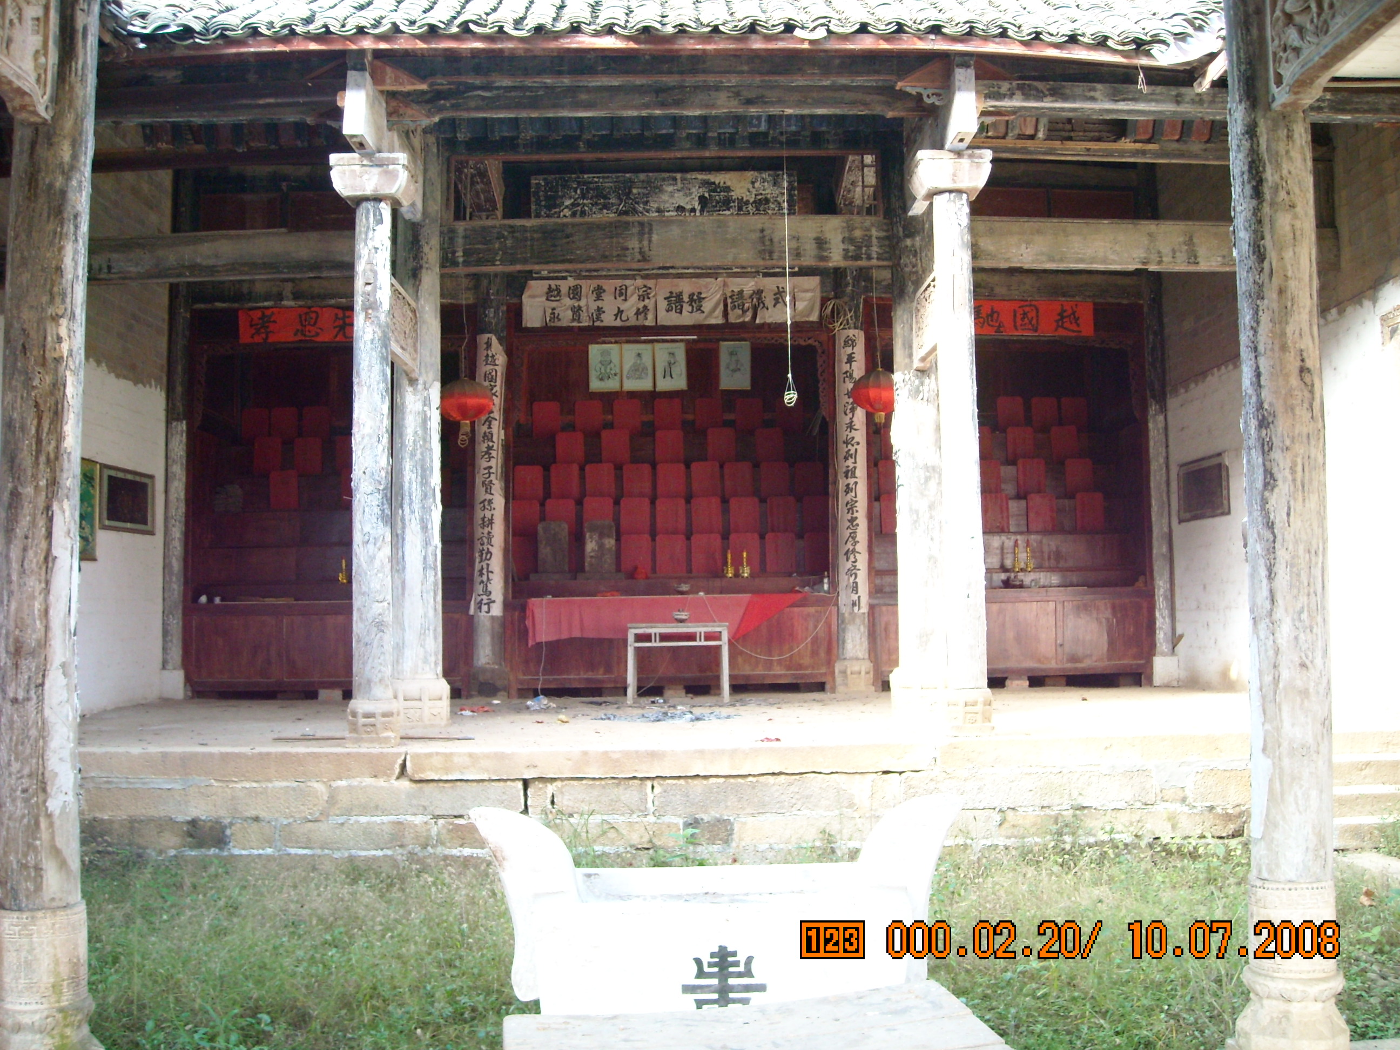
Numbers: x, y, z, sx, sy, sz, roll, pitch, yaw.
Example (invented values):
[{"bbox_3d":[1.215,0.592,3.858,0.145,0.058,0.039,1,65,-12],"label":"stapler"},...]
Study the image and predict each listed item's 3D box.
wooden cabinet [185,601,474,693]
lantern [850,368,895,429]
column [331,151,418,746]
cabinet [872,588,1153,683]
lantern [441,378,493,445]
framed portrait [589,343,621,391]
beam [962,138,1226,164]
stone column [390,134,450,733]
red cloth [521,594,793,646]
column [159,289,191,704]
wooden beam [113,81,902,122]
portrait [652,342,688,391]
[{"bbox_3d":[-4.150,1.411,16.153,3.241,1.079,0.550,-1,-4,-1],"label":"wooden cabinet"},{"bbox_3d":[1.714,-1.207,13.521,0.534,0.580,0.534,-1,-4,-1],"label":"lantern"},{"bbox_3d":[-2.266,-0.530,9.920,0.535,4.077,0.540,-1,-4,-1],"label":"column"},{"bbox_3d":[3.530,1.310,16.280,3.203,1.133,0.550,-1,-4,-1],"label":"cabinet"},{"bbox_3d":[-2.234,-1.076,13.446,0.539,0.639,0.539,-1,-4,-1],"label":"lantern"},{"bbox_3d":[-1.230,-2.038,18.410,0.440,0.625,0.031,-1,-4,-1],"label":"framed portrait"},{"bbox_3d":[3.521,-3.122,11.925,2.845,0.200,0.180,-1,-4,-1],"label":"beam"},{"bbox_3d":[-2.308,-0.809,11.582,0.471,4.869,0.471,-1,-4,-1],"label":"stone column"},{"bbox_3d":[-0.399,1.061,15.663,3.023,0.512,0.256,-1,-4,-1],"label":"red cloth"},{"bbox_3d":[-5.922,-0.463,16.107,0.280,4.851,0.280,-1,-4,-1],"label":"column"},{"bbox_3d":[-1.615,-2.987,10.105,6.494,0.280,0.240,-1,-4,-1],"label":"wooden beam"},{"bbox_3d":[-0.382,-2.055,18.425,0.446,0.628,0.031,-1,-4,-1],"label":"portrait"}]

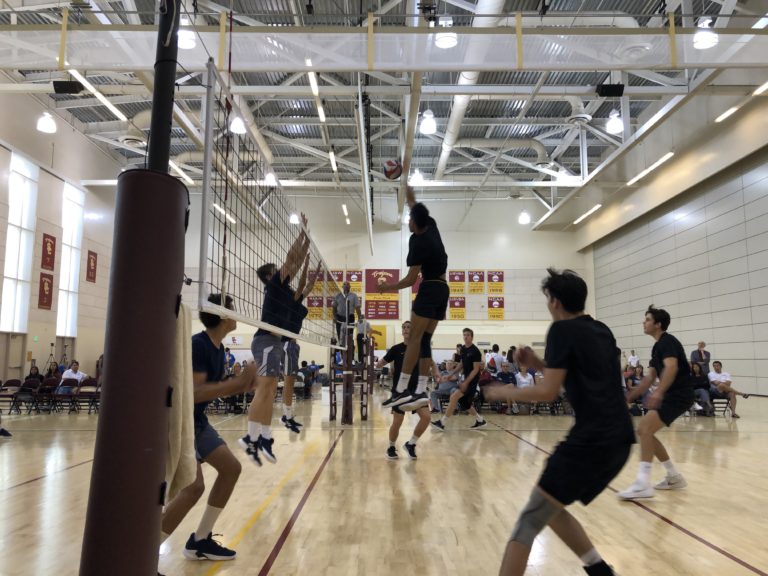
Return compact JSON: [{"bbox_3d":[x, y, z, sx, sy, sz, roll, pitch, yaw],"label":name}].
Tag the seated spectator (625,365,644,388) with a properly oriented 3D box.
[{"bbox_3d":[6.260,2.490,15.330,0.520,1.180,0.820,0,-7,0],"label":"seated spectator"}]

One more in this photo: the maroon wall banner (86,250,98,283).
[{"bbox_3d":[-14.875,-1.056,31.697,0.030,1.540,1.030,0,-7,0],"label":"maroon wall banner"}]

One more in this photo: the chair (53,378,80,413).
[{"bbox_3d":[-7.644,2.591,14.874,0.460,0.820,0.500,0,-7,0],"label":"chair"}]

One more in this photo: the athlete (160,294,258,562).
[{"bbox_3d":[-1.168,0.875,3.880,0.700,1.674,0.620,2,-7,-12],"label":"athlete"}]

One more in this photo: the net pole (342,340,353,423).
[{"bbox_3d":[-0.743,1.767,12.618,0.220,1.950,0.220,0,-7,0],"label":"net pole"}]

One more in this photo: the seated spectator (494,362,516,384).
[{"bbox_3d":[3.015,2.435,15.179,0.520,1.235,0.820,0,-7,0],"label":"seated spectator"}]

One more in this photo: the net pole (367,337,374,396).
[{"bbox_3d":[-0.467,2.913,23.217,0.200,2.157,0.200,0,-7,0],"label":"net pole"}]

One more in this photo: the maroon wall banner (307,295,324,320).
[{"bbox_3d":[-4.487,1.319,41.017,1.065,1.600,0.030,0,-7,0],"label":"maroon wall banner"}]

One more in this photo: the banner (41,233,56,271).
[{"bbox_3d":[-14.864,-1.561,27.569,0.030,1.540,1.030,0,-7,0],"label":"banner"}]

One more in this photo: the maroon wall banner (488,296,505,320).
[{"bbox_3d":[7.287,1.330,40.346,1.040,1.524,0.050,0,-7,0],"label":"maroon wall banner"}]

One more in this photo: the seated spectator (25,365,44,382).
[{"bbox_3d":[-8.935,2.551,15.887,0.520,1.120,0.820,0,-7,0],"label":"seated spectator"}]

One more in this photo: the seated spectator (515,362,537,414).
[{"bbox_3d":[3.492,2.463,15.326,0.520,1.220,0.820,0,-7,0],"label":"seated spectator"}]

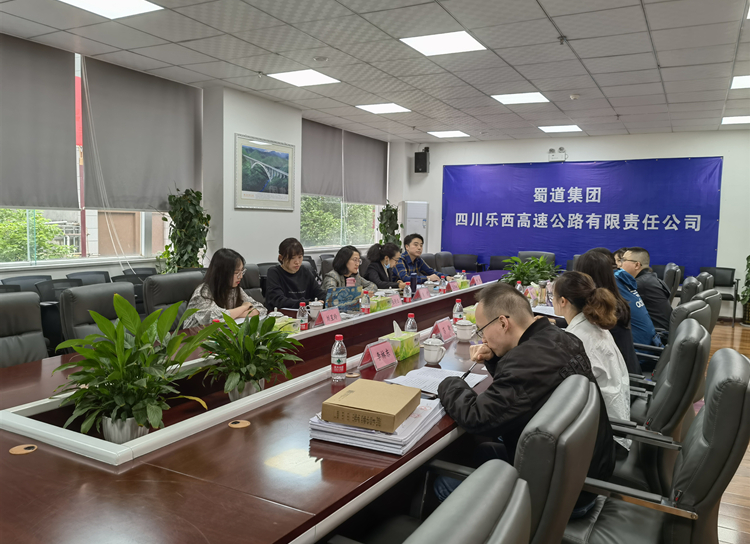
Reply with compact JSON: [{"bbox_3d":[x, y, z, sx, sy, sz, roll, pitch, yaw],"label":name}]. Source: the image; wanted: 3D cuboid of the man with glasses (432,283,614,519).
[{"bbox_3d":[0.560,0.649,2.257,0.720,1.220,0.540,5,6,31],"label":"man with glasses"}]

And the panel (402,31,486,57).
[{"bbox_3d":[0.564,-1.865,4.742,0.590,0.040,0.590,5,6,28],"label":"panel"}]

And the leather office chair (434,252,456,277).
[{"bbox_3d":[1.122,0.253,7.641,0.660,1.000,0.620,5,6,28],"label":"leather office chair"}]

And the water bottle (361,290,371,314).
[{"bbox_3d":[-0.066,0.216,3.950,0.062,0.193,0.062,4,6,28],"label":"water bottle"}]

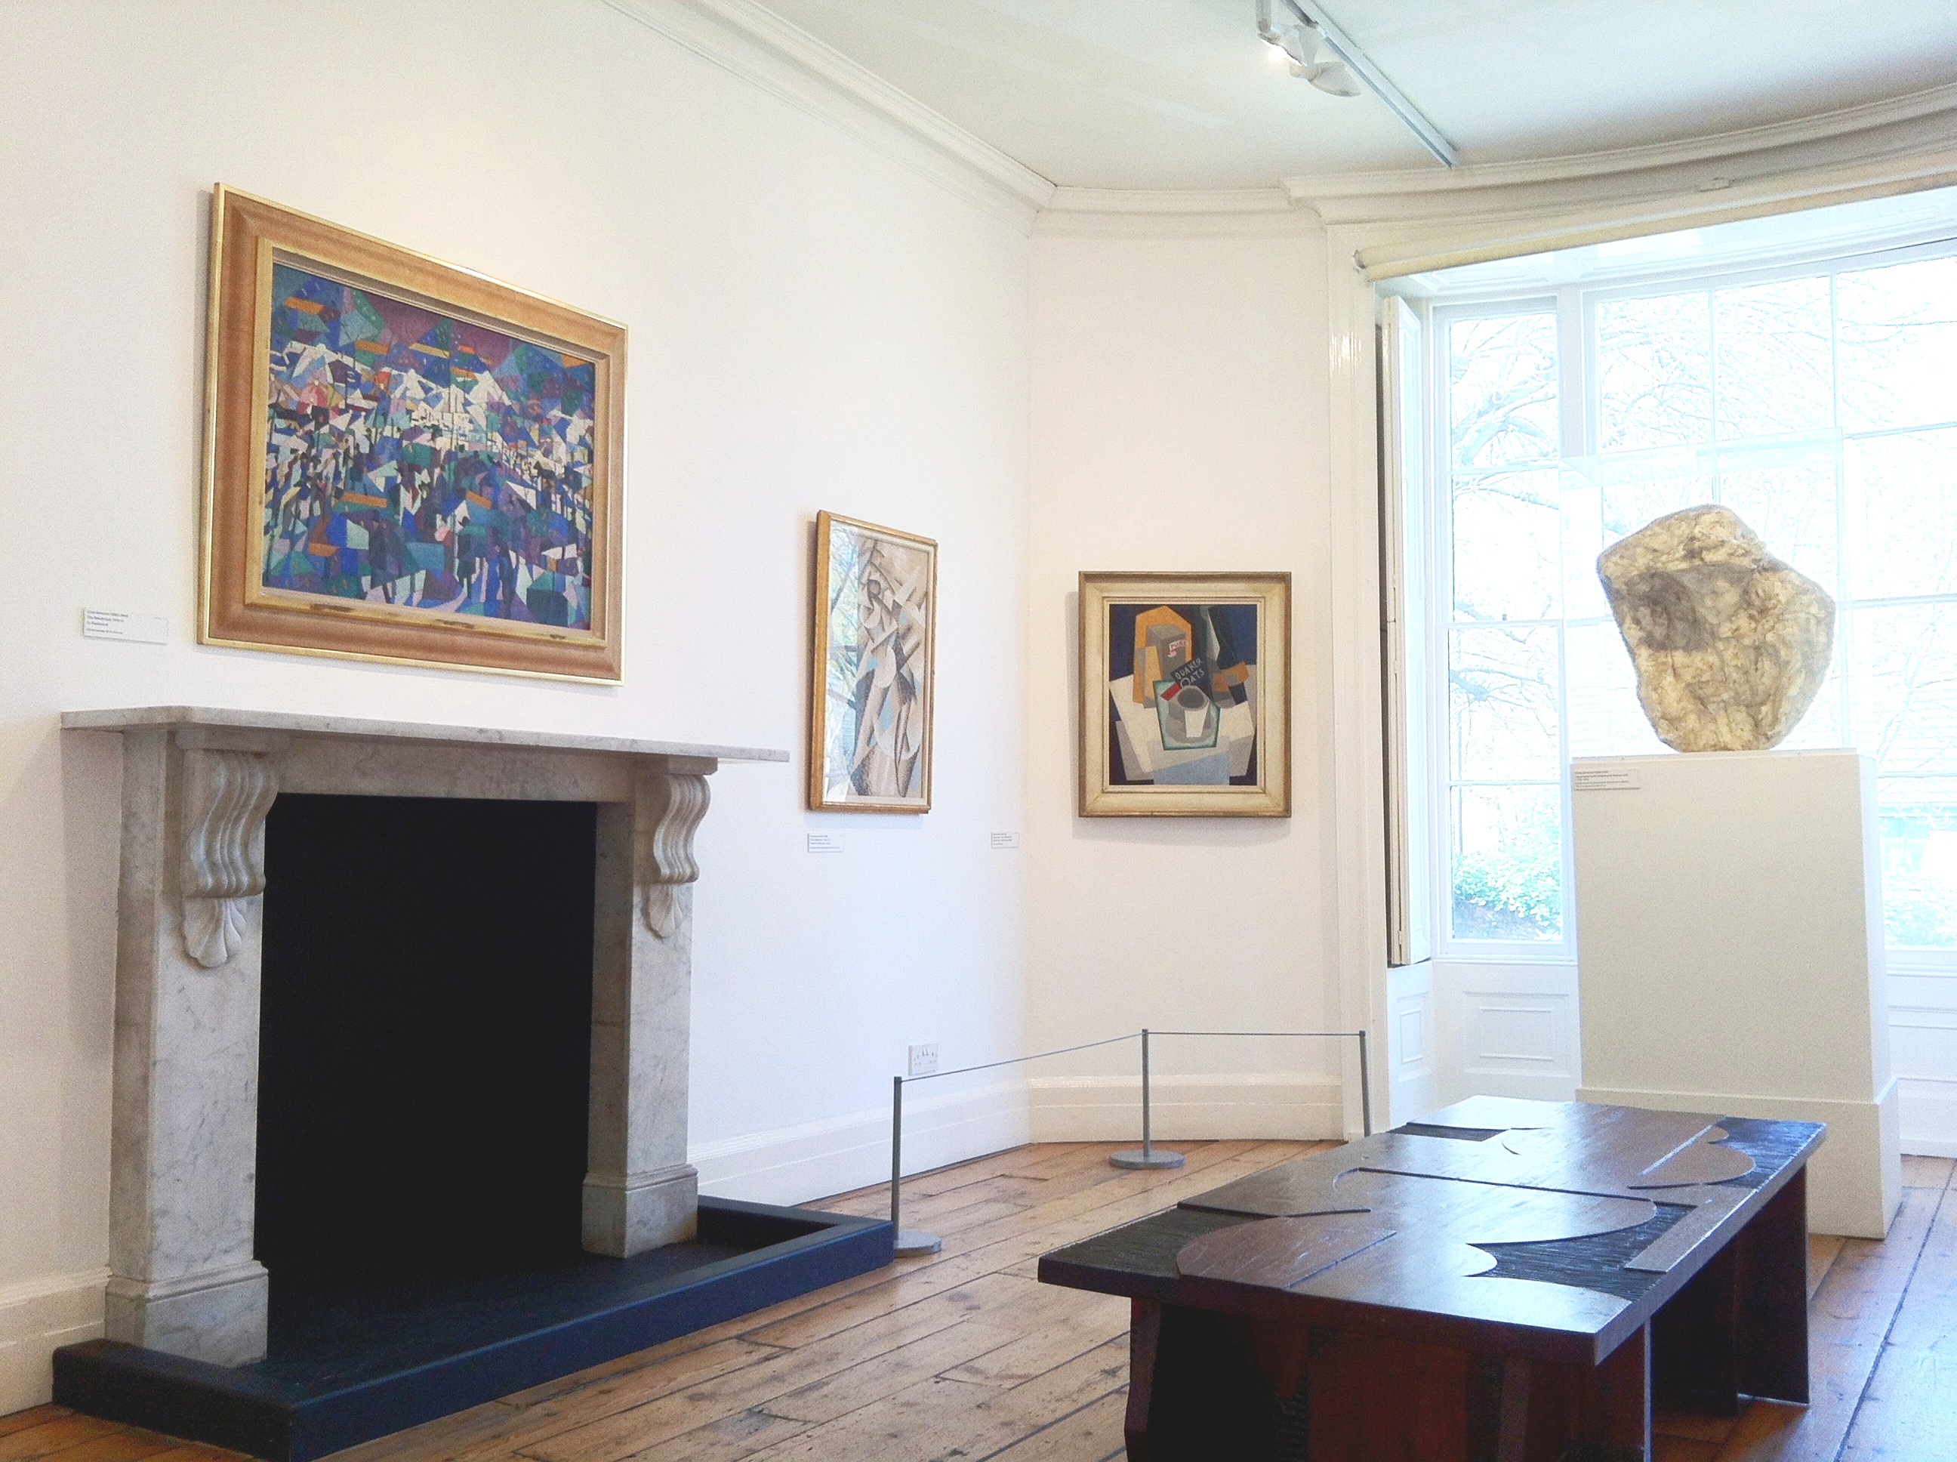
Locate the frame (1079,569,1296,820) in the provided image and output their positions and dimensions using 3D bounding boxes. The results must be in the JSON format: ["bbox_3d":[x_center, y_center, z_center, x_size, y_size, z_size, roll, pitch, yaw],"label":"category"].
[{"bbox_3d":[0.672,-0.117,6.434,0.692,0.796,0.055,0,-4,-2],"label":"frame"}]

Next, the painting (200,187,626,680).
[{"bbox_3d":[-1.143,-0.558,4.155,0.050,0.859,1.154,-2,-4,30],"label":"painting"}]

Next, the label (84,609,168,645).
[{"bbox_3d":[-1.527,-0.184,3.542,0.005,0.050,0.172,-2,-4,30],"label":"label"}]

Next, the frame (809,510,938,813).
[{"bbox_3d":[-0.294,-0.174,5.585,0.040,0.809,0.574,-2,-4,30],"label":"frame"}]

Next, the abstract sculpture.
[{"bbox_3d":[1.886,-0.260,5.050,0.570,0.615,0.280,-2,-4,27],"label":"abstract sculpture"}]

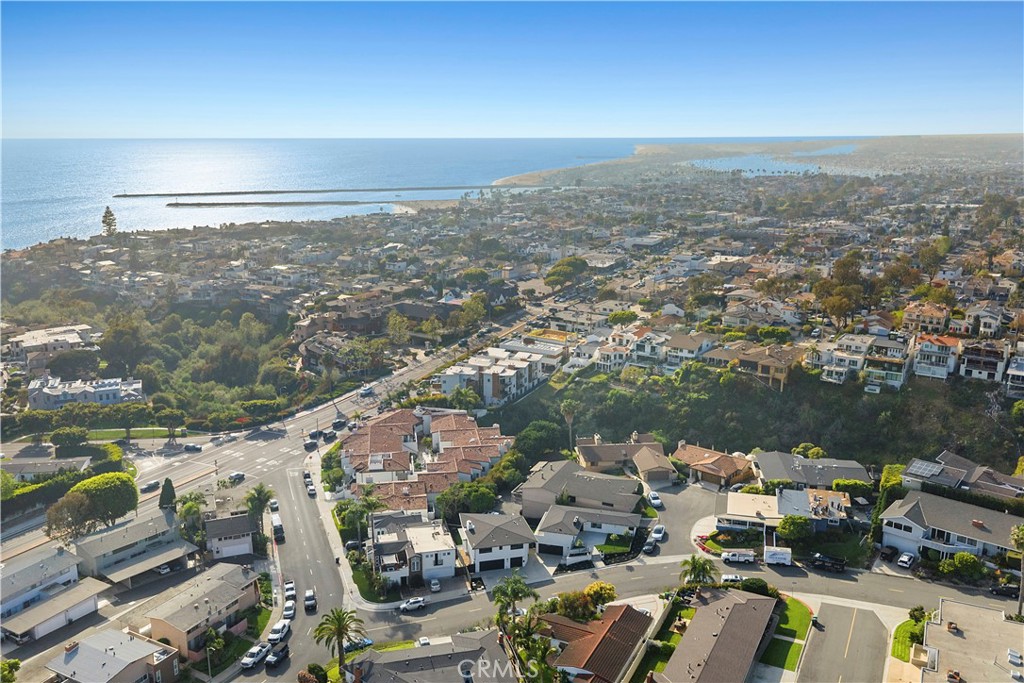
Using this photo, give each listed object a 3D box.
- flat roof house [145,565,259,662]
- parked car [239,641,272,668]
[{"bbox_3d":[-53.500,46.389,139.407,9.600,5.900,18.000,5,16,20],"label":"flat roof house"},{"bbox_3d":[-41.750,51.319,130.564,1.930,1.820,5.500,5,16,19],"label":"parked car"}]

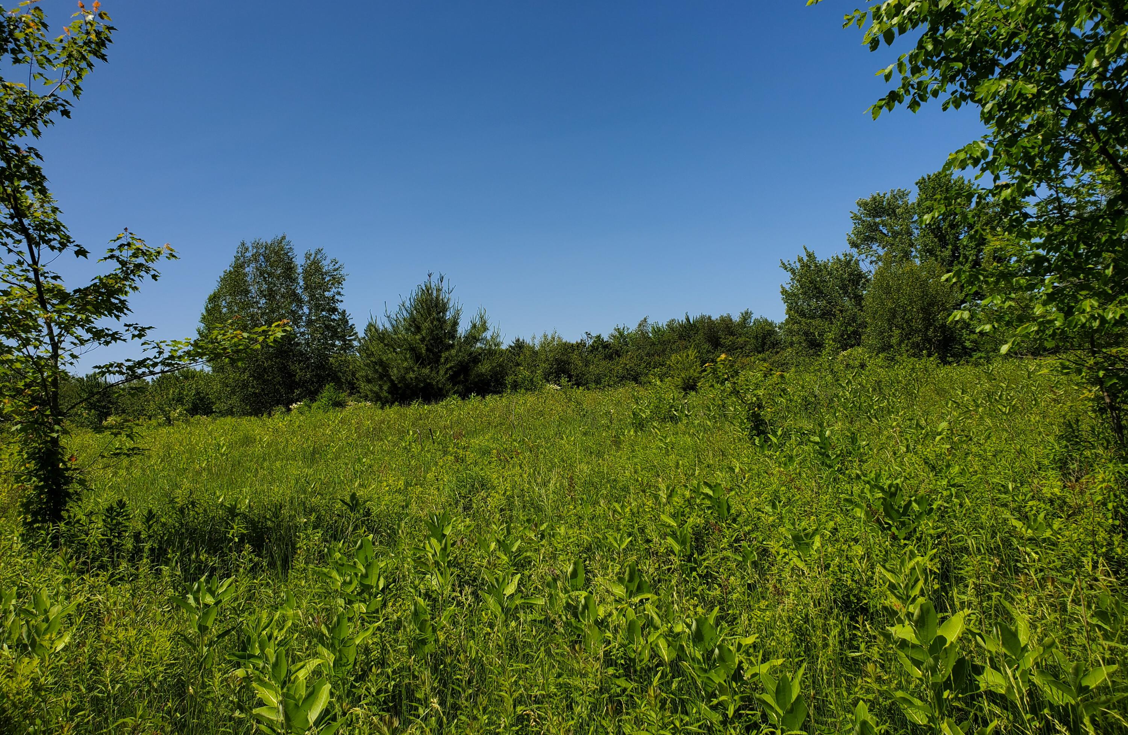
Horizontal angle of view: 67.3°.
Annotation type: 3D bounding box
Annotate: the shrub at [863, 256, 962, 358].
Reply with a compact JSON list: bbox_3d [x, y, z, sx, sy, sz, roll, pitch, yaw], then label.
[{"bbox_3d":[9.256,-1.451,22.500,2.750,2.800,2.600,0,-1,22],"label":"shrub"}]

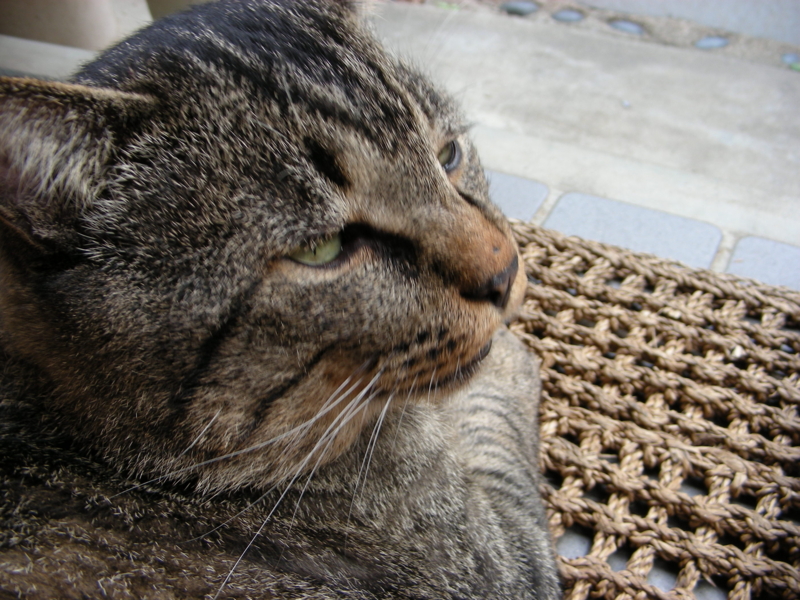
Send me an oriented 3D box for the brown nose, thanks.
[{"bbox_3d":[0.021,-0.004,0.209,0.009,0.011,0.017,5,34,40],"label":"brown nose"}]

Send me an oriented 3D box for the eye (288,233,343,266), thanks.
[{"bbox_3d":[-0.020,-0.012,0.207,0.015,0.008,0.005,-32,29,-26],"label":"eye"}]

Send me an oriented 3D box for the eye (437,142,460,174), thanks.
[{"bbox_3d":[0.013,-0.038,0.234,0.006,0.009,0.014,-4,29,27],"label":"eye"}]

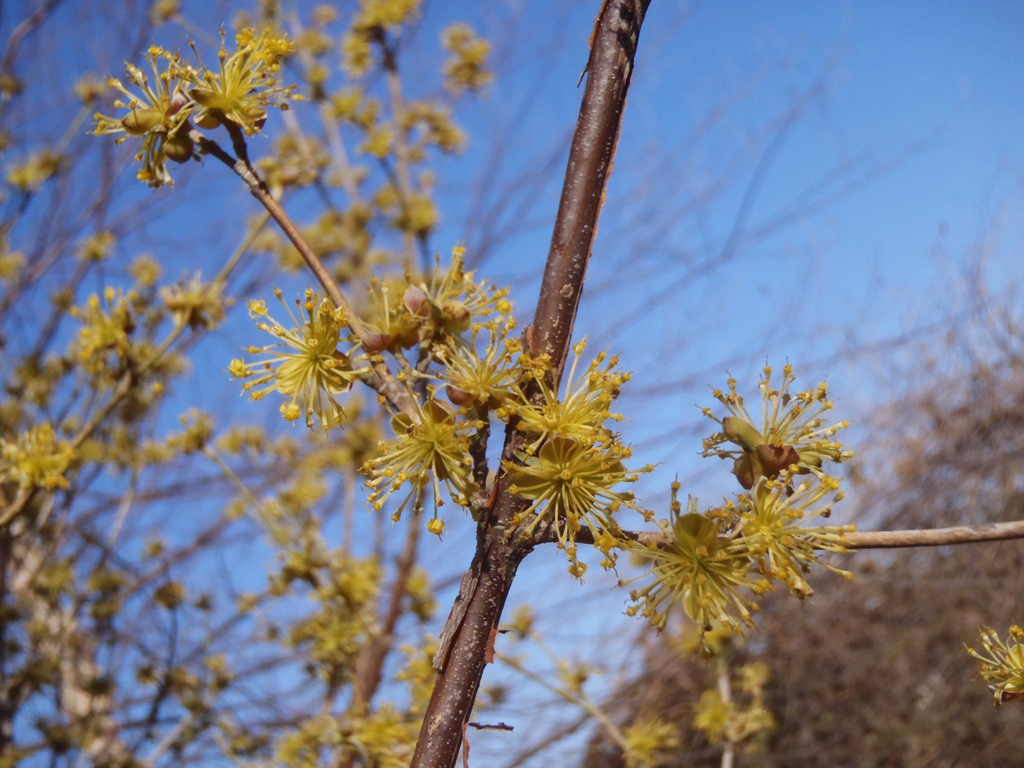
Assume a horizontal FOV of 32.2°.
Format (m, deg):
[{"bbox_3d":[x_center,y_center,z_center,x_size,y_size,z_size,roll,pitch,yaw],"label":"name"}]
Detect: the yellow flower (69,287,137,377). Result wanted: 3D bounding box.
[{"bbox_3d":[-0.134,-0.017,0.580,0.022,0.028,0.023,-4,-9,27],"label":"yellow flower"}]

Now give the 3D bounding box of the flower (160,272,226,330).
[{"bbox_3d":[-0.108,-0.028,0.600,0.022,0.020,0.022,-1,-8,6],"label":"flower"}]

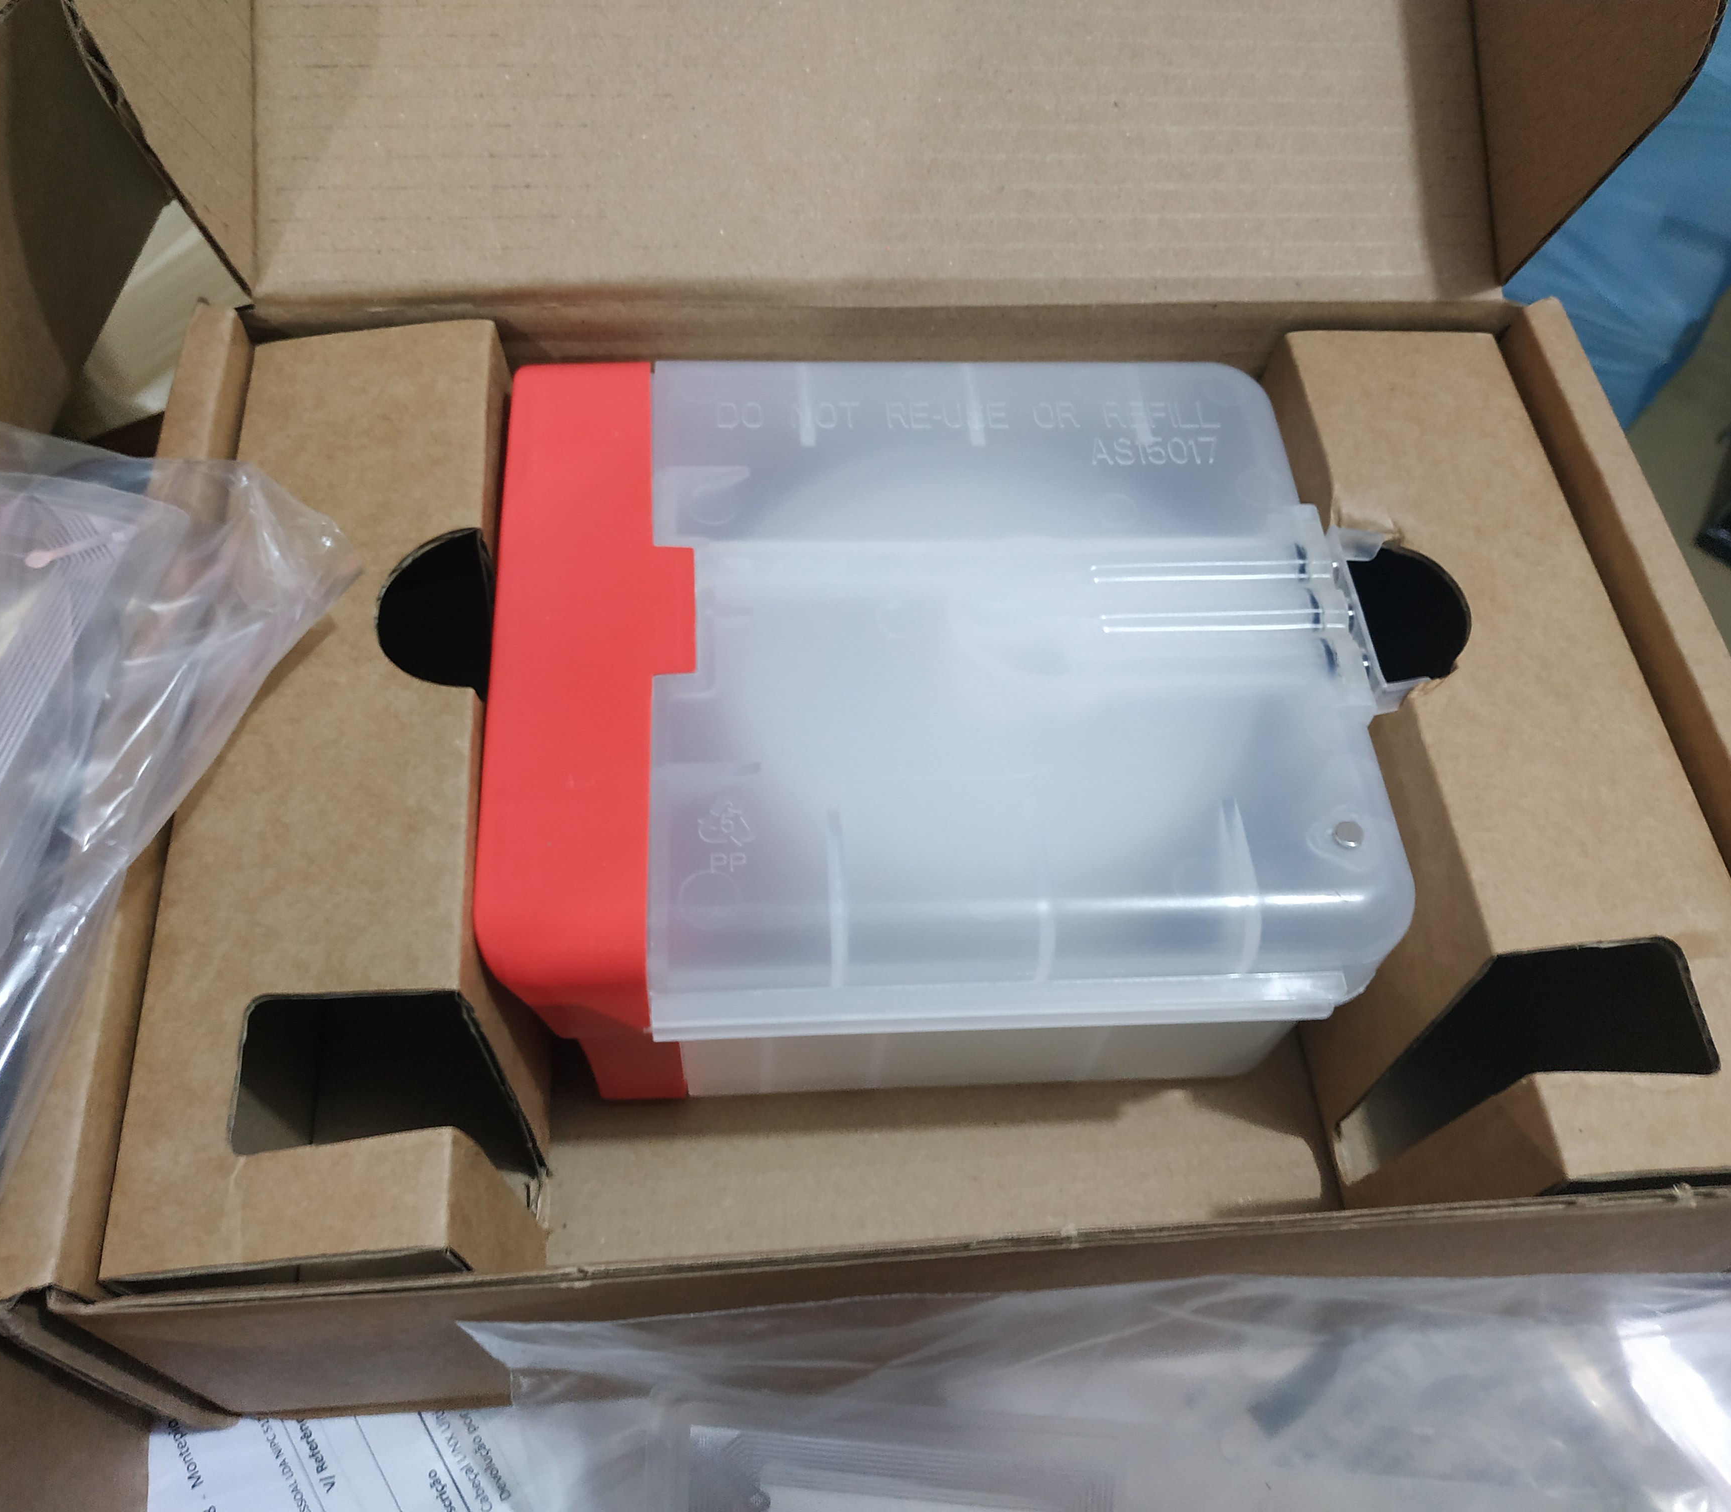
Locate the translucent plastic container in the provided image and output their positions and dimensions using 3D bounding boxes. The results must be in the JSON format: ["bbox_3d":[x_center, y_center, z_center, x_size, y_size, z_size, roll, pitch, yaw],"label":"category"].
[{"bbox_3d":[0.012,-0.004,0.294,0.165,0.088,0.137,-2,60,-5],"label":"translucent plastic container"}]

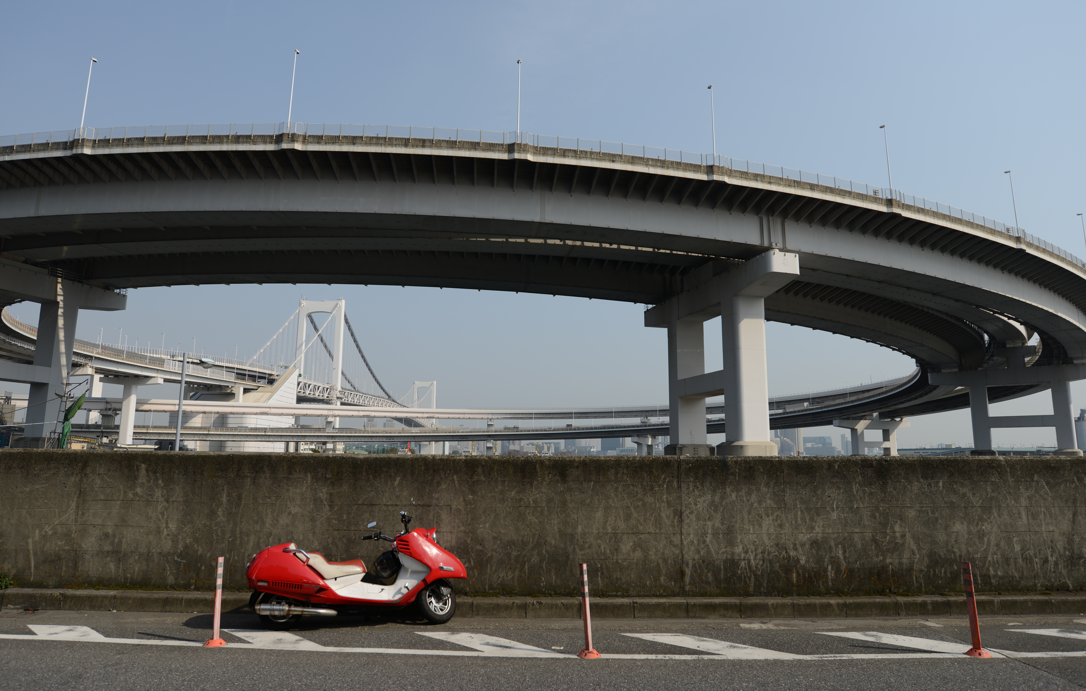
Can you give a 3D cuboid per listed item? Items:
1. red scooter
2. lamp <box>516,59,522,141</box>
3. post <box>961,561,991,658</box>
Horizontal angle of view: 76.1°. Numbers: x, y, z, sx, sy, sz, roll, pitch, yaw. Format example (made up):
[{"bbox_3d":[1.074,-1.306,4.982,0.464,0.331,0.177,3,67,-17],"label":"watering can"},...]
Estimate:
[{"bbox_3d":[-1.931,2.398,7.527,2.250,1.200,0.760,2,-10,-10],"label":"red scooter"},{"bbox_3d":[-2.127,-21.382,61.092,0.250,7.800,0.800,1,-9,-5],"label":"lamp"},{"bbox_3d":[4.038,2.470,6.513,0.240,0.810,0.240,0,-9,0],"label":"post"}]

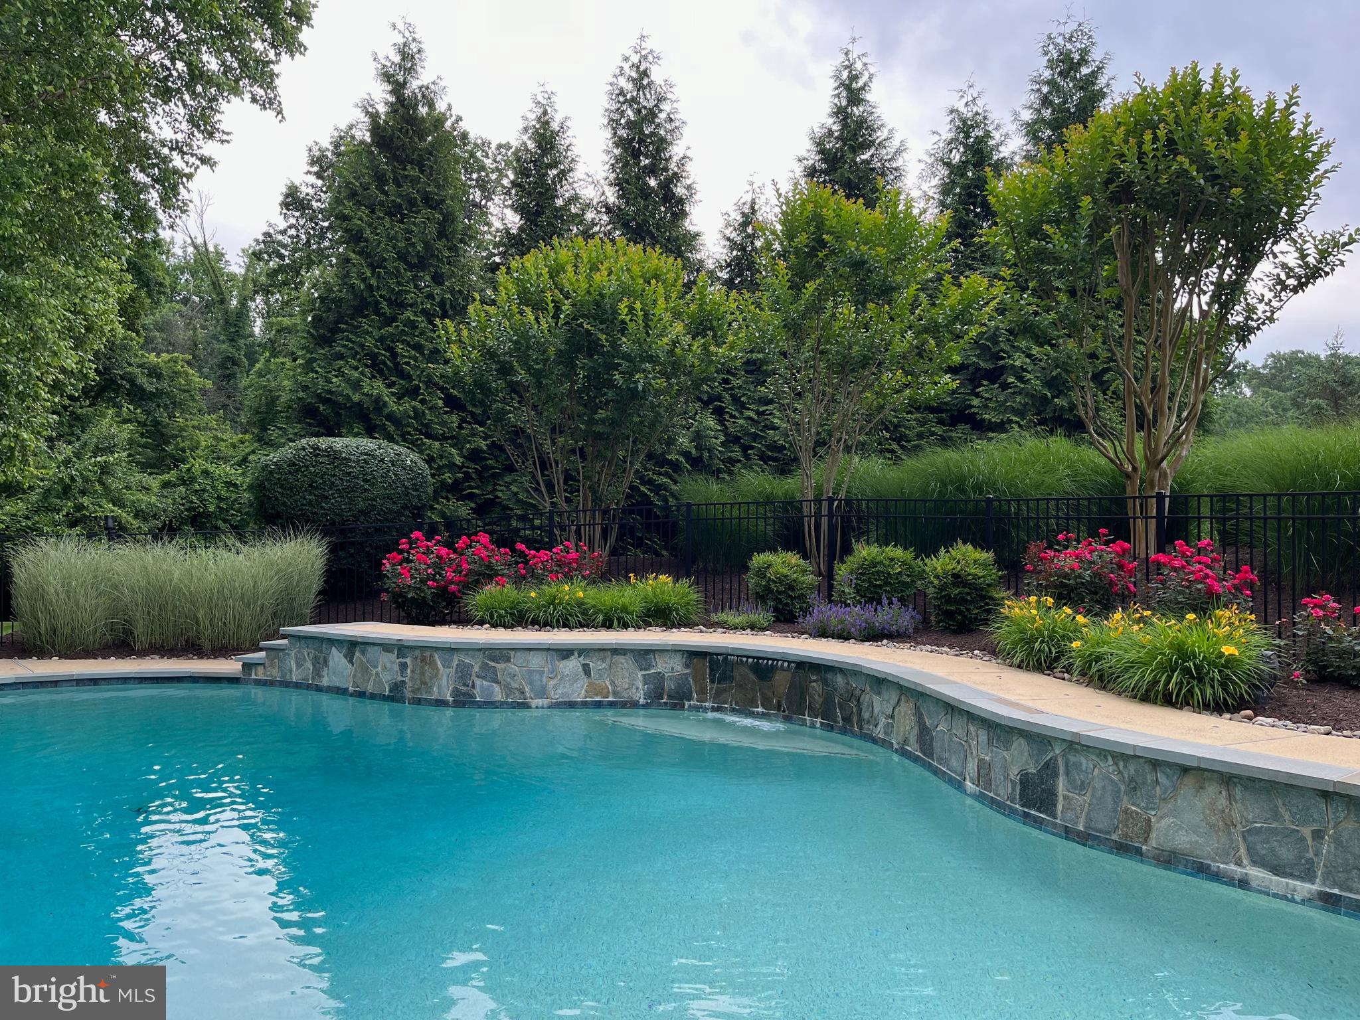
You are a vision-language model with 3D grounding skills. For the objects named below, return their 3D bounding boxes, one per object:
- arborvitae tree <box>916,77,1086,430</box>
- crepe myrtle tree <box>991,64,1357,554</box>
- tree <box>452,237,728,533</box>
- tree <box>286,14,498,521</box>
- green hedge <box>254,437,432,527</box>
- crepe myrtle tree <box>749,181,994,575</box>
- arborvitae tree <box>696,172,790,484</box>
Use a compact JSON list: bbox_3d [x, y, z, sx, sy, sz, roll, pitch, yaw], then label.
[{"bbox_3d":[5.349,-3.236,17.000,2.830,7.730,2.800,0,0,0],"label":"arborvitae tree"},{"bbox_3d":[5.907,-2.373,12.200,4.370,5.900,4.100,0,0,0],"label":"crepe myrtle tree"},{"bbox_3d":[-1.316,-1.563,14.800,4.000,4.770,3.800,0,0,0],"label":"tree"},{"bbox_3d":[-4.877,-3.536,17.300,3.510,9.430,3.400,0,0,0],"label":"tree"},{"bbox_3d":[-4.987,0.110,15.100,2.640,2.370,2.300,0,0,0],"label":"green hedge"},{"bbox_3d":[2.453,-1.690,13.100,3.150,5.060,3.100,0,0,0],"label":"crepe myrtle tree"},{"bbox_3d":[1.156,-2.448,17.500,2.000,6.370,2.100,0,0,0],"label":"arborvitae tree"}]

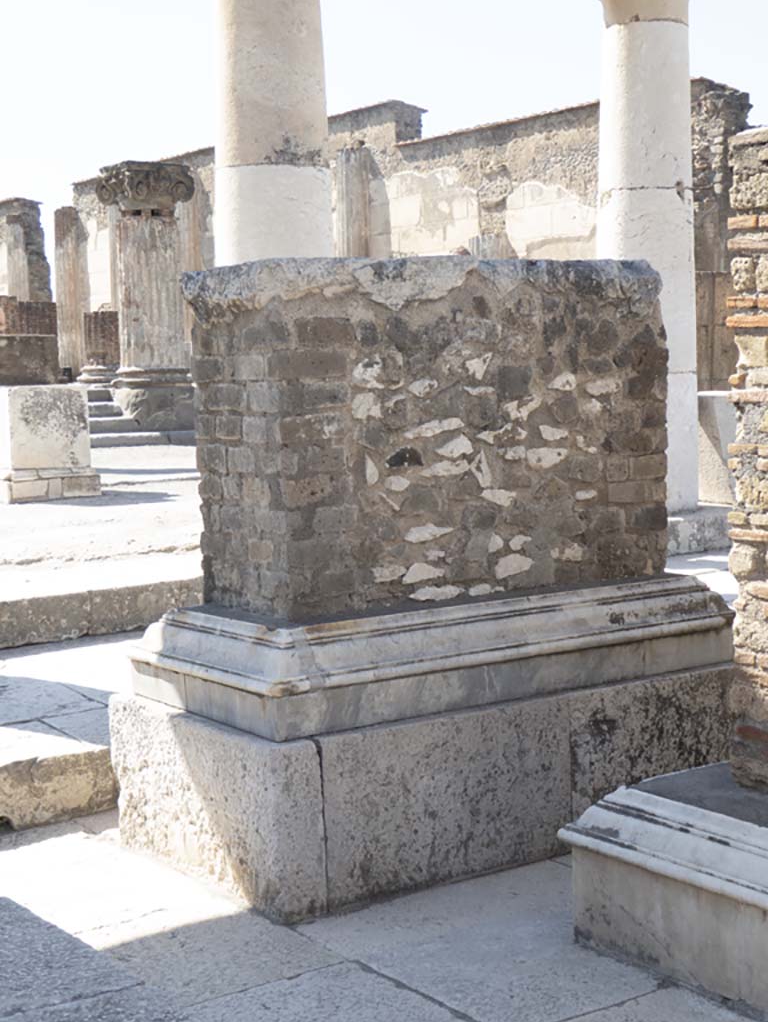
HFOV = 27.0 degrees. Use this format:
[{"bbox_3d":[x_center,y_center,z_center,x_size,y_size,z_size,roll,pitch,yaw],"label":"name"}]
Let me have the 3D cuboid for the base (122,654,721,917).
[{"bbox_3d":[0.229,0.834,5.594,2.100,0.510,1.050,-5,6,-36],"label":"base"}]

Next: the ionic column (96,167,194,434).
[{"bbox_3d":[-3.273,-2.953,22.200,1.100,3.789,1.100,-3,6,-26],"label":"ionic column"}]

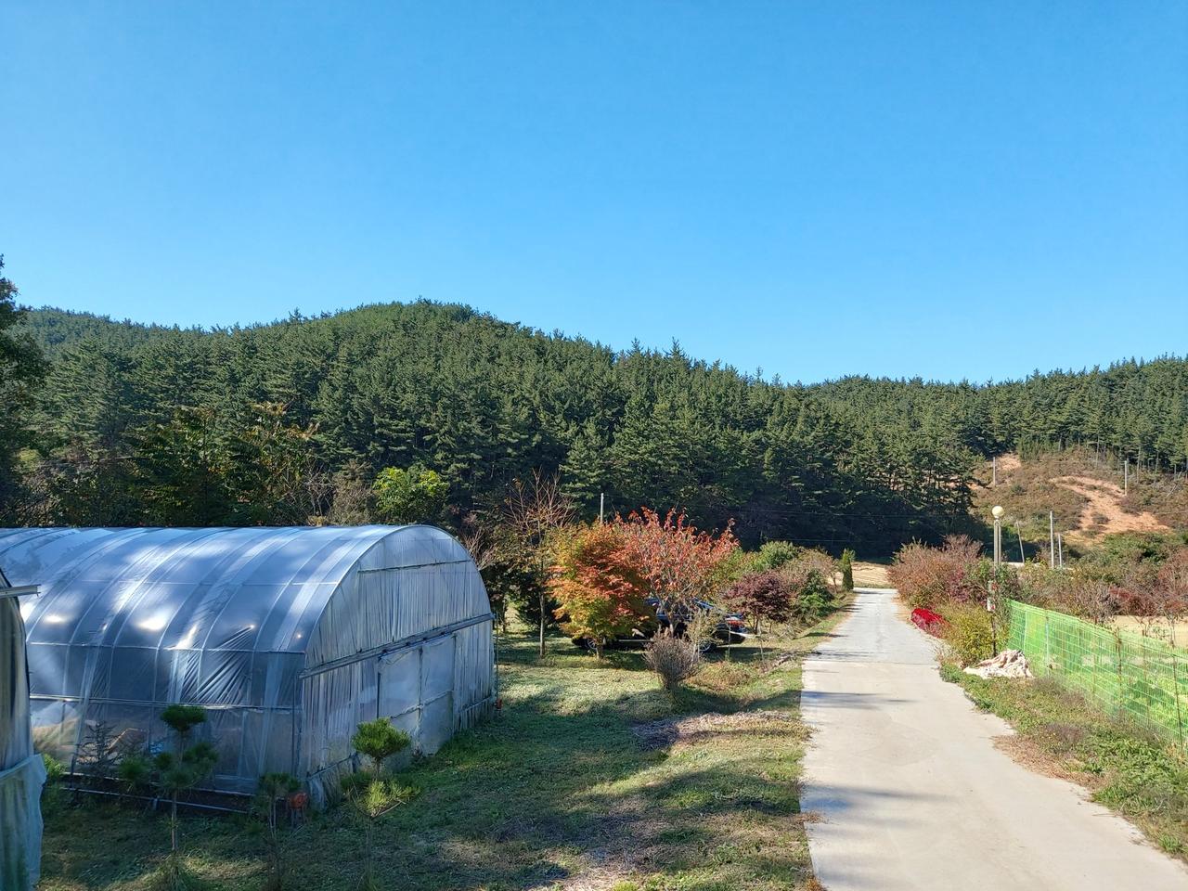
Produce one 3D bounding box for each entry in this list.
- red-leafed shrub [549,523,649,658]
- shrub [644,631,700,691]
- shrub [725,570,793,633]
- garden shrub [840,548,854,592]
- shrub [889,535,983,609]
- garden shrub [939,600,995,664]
[{"bbox_3d":[0.125,3.567,21.000,2.410,3.290,2.290,0,-5,0],"label":"red-leafed shrub"},{"bbox_3d":[1.508,4.182,16.700,1.120,1.190,1.120,0,-5,0],"label":"shrub"},{"bbox_3d":[5.184,4.936,27.000,2.160,2.020,2.050,0,-5,0],"label":"shrub"},{"bbox_3d":[15.918,7.799,54.000,0.930,2.690,0.930,0,-5,0],"label":"garden shrub"},{"bbox_3d":[14.550,5.449,36.500,3.950,3.280,3.750,0,-5,0],"label":"shrub"},{"bbox_3d":[8.795,4.447,20.200,1.310,1.530,1.310,0,-5,0],"label":"garden shrub"}]

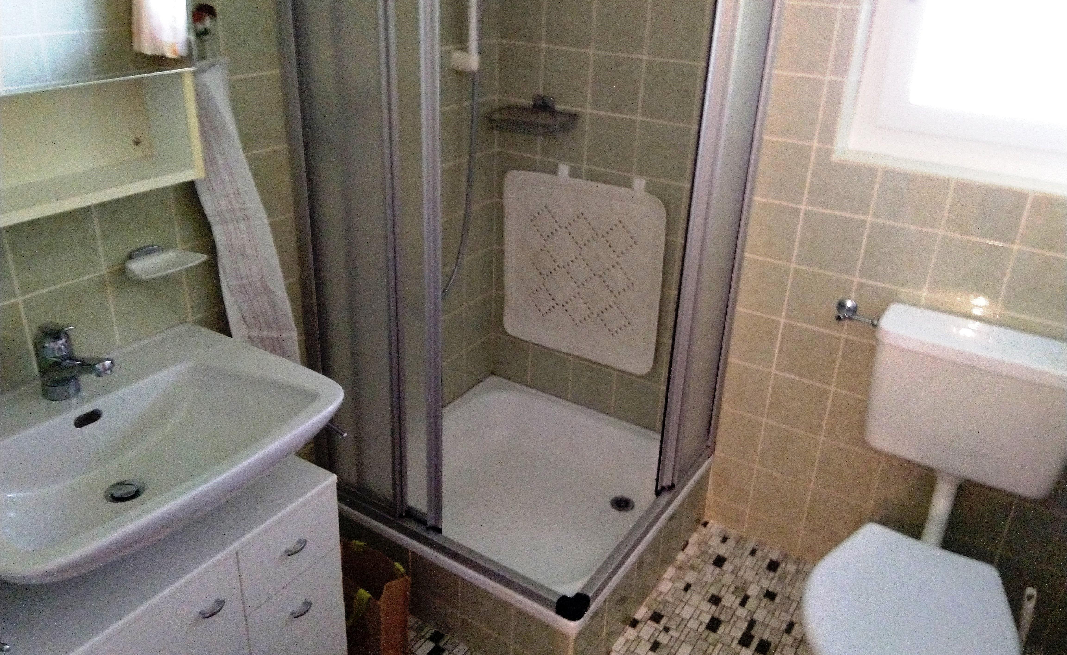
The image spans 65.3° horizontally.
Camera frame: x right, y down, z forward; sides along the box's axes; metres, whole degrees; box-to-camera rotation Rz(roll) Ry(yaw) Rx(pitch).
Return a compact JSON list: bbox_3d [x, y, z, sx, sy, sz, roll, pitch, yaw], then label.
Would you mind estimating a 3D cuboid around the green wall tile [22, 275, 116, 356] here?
[{"bbox_3d":[-0.805,-0.005,1.454,0.010,0.148,0.148,17,29,28],"label":"green wall tile"}]

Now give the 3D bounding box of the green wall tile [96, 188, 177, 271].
[{"bbox_3d":[-0.719,-0.194,1.506,0.010,0.148,0.148,17,29,28],"label":"green wall tile"}]

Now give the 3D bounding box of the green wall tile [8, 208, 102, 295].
[{"bbox_3d":[-0.799,-0.142,1.389,0.010,0.148,0.148,17,29,28],"label":"green wall tile"}]

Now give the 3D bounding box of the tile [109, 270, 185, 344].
[{"bbox_3d":[-0.724,-0.057,1.570,0.010,0.148,0.148,17,29,28],"label":"tile"}]

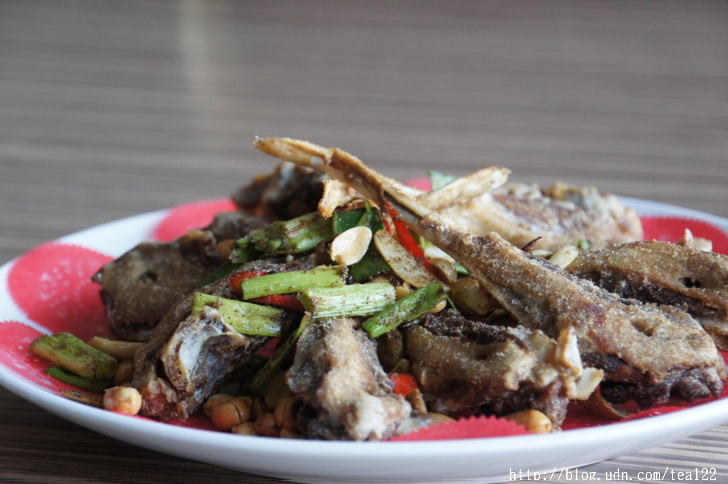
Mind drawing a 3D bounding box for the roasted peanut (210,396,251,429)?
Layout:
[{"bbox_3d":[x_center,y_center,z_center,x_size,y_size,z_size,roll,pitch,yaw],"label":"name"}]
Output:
[{"bbox_3d":[-0.039,0.050,0.887,0.013,0.010,0.009,-7,17,-20],"label":"roasted peanut"}]

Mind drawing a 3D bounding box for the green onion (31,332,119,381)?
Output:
[{"bbox_3d":[-0.089,0.035,0.930,0.027,0.007,0.011,27,29,37],"label":"green onion"}]

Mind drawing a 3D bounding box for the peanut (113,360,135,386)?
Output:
[{"bbox_3d":[-0.073,0.040,0.920,0.012,0.009,0.009,3,16,16],"label":"peanut"}]

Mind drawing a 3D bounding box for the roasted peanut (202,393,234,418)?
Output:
[{"bbox_3d":[-0.043,0.049,0.898,0.012,0.008,0.009,-9,17,-25],"label":"roasted peanut"}]

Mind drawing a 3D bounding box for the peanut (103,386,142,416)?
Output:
[{"bbox_3d":[-0.071,0.047,0.893,0.011,0.008,0.009,-7,17,-20],"label":"peanut"}]

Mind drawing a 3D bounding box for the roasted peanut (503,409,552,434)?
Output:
[{"bbox_3d":[0.048,0.052,0.876,0.014,0.008,0.009,8,18,29],"label":"roasted peanut"}]

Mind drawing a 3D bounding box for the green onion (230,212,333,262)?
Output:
[{"bbox_3d":[-0.026,-0.001,0.978,0.034,0.009,0.009,-16,19,-14],"label":"green onion"}]

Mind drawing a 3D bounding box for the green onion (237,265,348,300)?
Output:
[{"bbox_3d":[-0.022,0.013,0.948,0.034,0.007,0.007,-7,16,-2],"label":"green onion"}]

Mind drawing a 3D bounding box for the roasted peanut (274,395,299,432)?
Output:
[{"bbox_3d":[-0.022,0.050,0.884,0.009,0.010,0.012,7,17,26],"label":"roasted peanut"}]

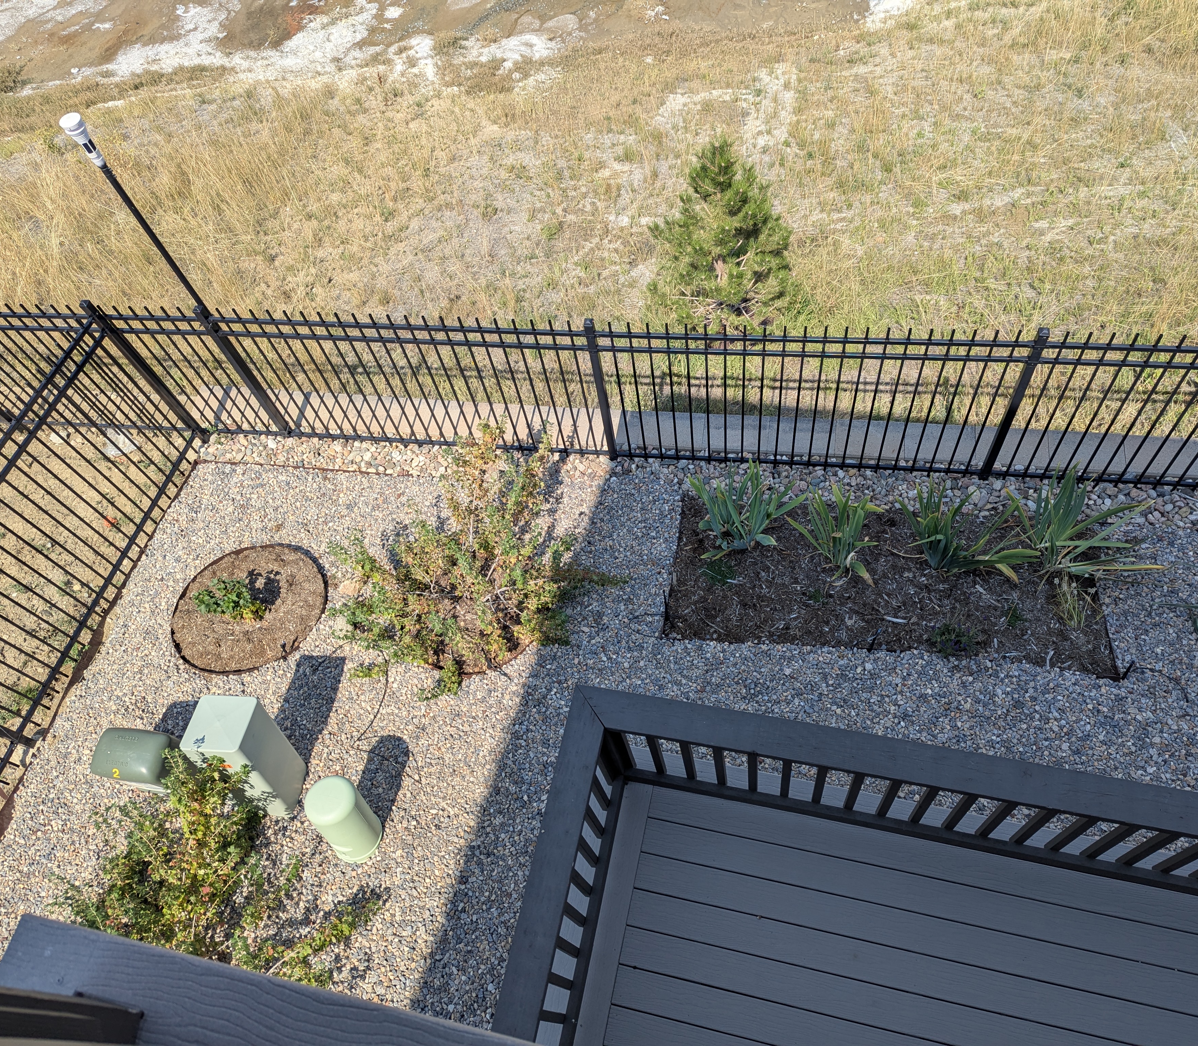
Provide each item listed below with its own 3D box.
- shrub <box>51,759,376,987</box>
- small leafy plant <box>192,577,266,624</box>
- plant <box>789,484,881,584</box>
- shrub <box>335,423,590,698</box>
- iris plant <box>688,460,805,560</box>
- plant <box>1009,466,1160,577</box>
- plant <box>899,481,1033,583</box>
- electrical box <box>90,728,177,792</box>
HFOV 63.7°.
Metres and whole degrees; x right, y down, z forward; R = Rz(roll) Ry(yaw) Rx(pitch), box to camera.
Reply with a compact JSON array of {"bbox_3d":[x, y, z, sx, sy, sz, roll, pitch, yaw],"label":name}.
[{"bbox_3d":[-1.805,1.686,4.591,1.300,0.880,1.000,4,62,10],"label":"shrub"},{"bbox_3d":[-2.237,0.480,5.933,0.390,0.340,0.300,4,62,10],"label":"small leafy plant"},{"bbox_3d":[1.421,0.067,5.845,0.560,0.400,0.520,4,62,10],"label":"plant"},{"bbox_3d":[-0.773,0.178,5.718,1.400,0.840,1.450,4,62,10],"label":"shrub"},{"bbox_3d":[0.900,-0.052,5.986,0.700,0.430,0.550,4,62,10],"label":"iris plant"},{"bbox_3d":[2.823,0.032,5.664,0.860,0.460,0.600,4,62,10],"label":"plant"},{"bbox_3d":[2.175,0.070,5.747,0.800,0.400,0.520,4,62,10],"label":"plant"},{"bbox_3d":[-2.435,1.305,5.238,0.380,0.420,0.275,4,62,10],"label":"electrical box"}]

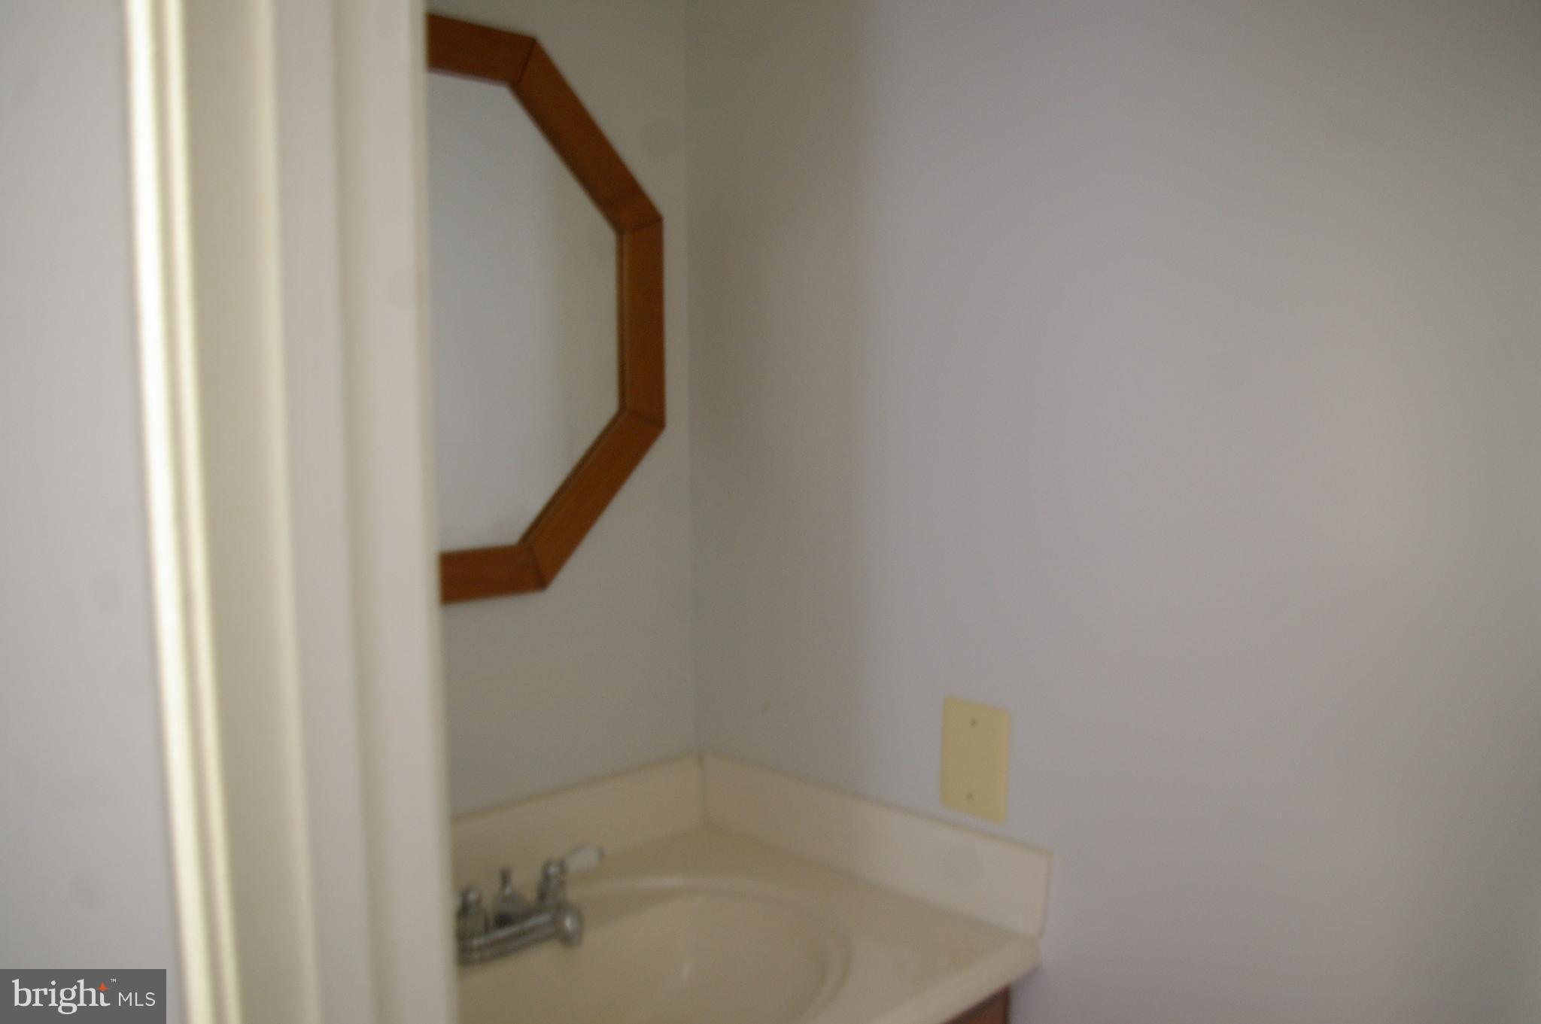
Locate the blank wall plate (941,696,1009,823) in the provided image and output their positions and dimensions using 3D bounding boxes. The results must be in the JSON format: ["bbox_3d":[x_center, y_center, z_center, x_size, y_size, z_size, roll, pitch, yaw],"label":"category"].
[{"bbox_3d":[0.224,0.275,1.274,0.084,0.124,0.006,3,5,45],"label":"blank wall plate"}]

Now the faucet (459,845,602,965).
[{"bbox_3d":[-0.245,0.422,1.223,0.150,0.067,0.236,3,5,45],"label":"faucet"}]

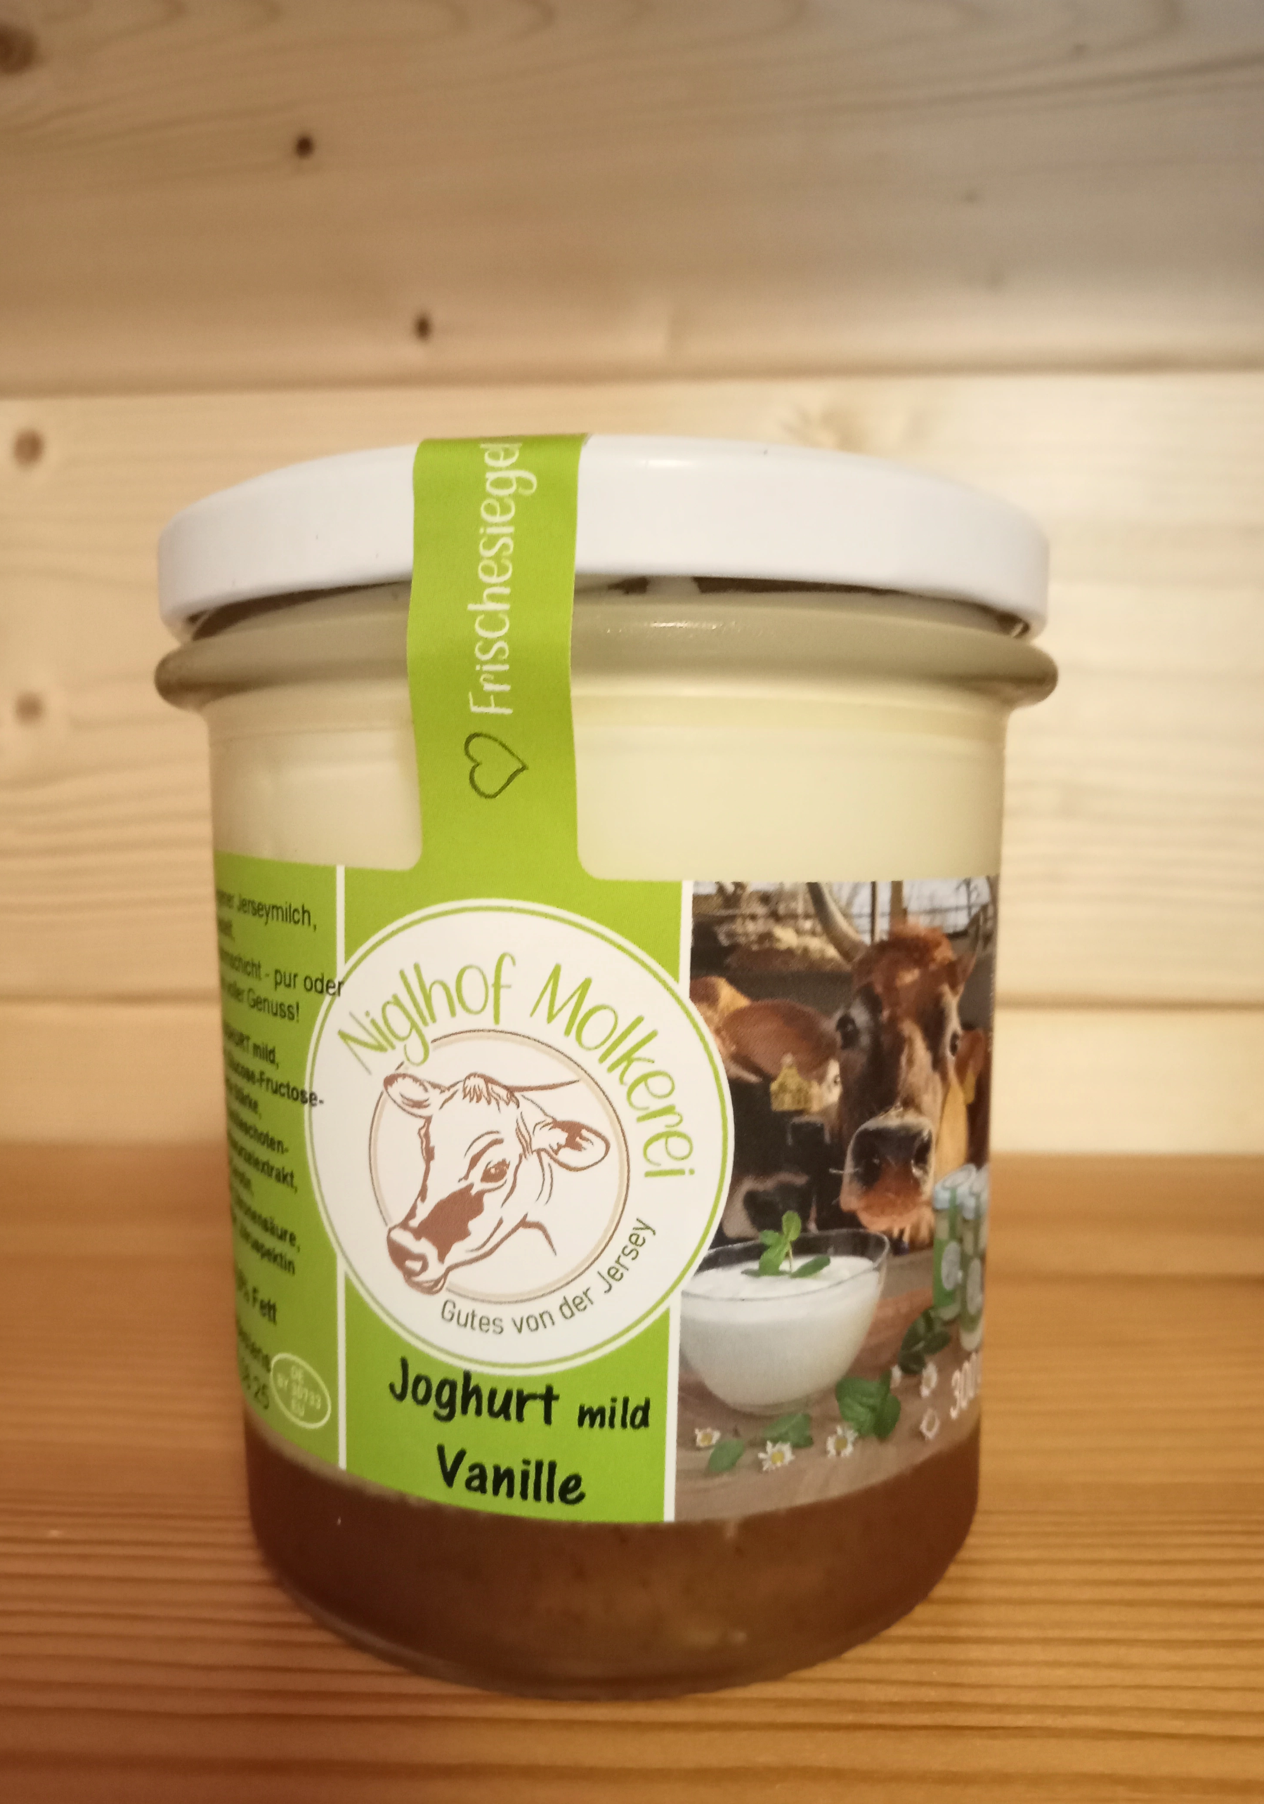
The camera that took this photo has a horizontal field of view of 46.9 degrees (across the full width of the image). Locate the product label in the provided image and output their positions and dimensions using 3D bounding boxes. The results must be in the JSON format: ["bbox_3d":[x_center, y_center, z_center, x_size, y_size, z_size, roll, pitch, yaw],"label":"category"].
[{"bbox_3d":[-0.004,0.005,0.138,0.077,0.083,0.066,1,4,11],"label":"product label"}]

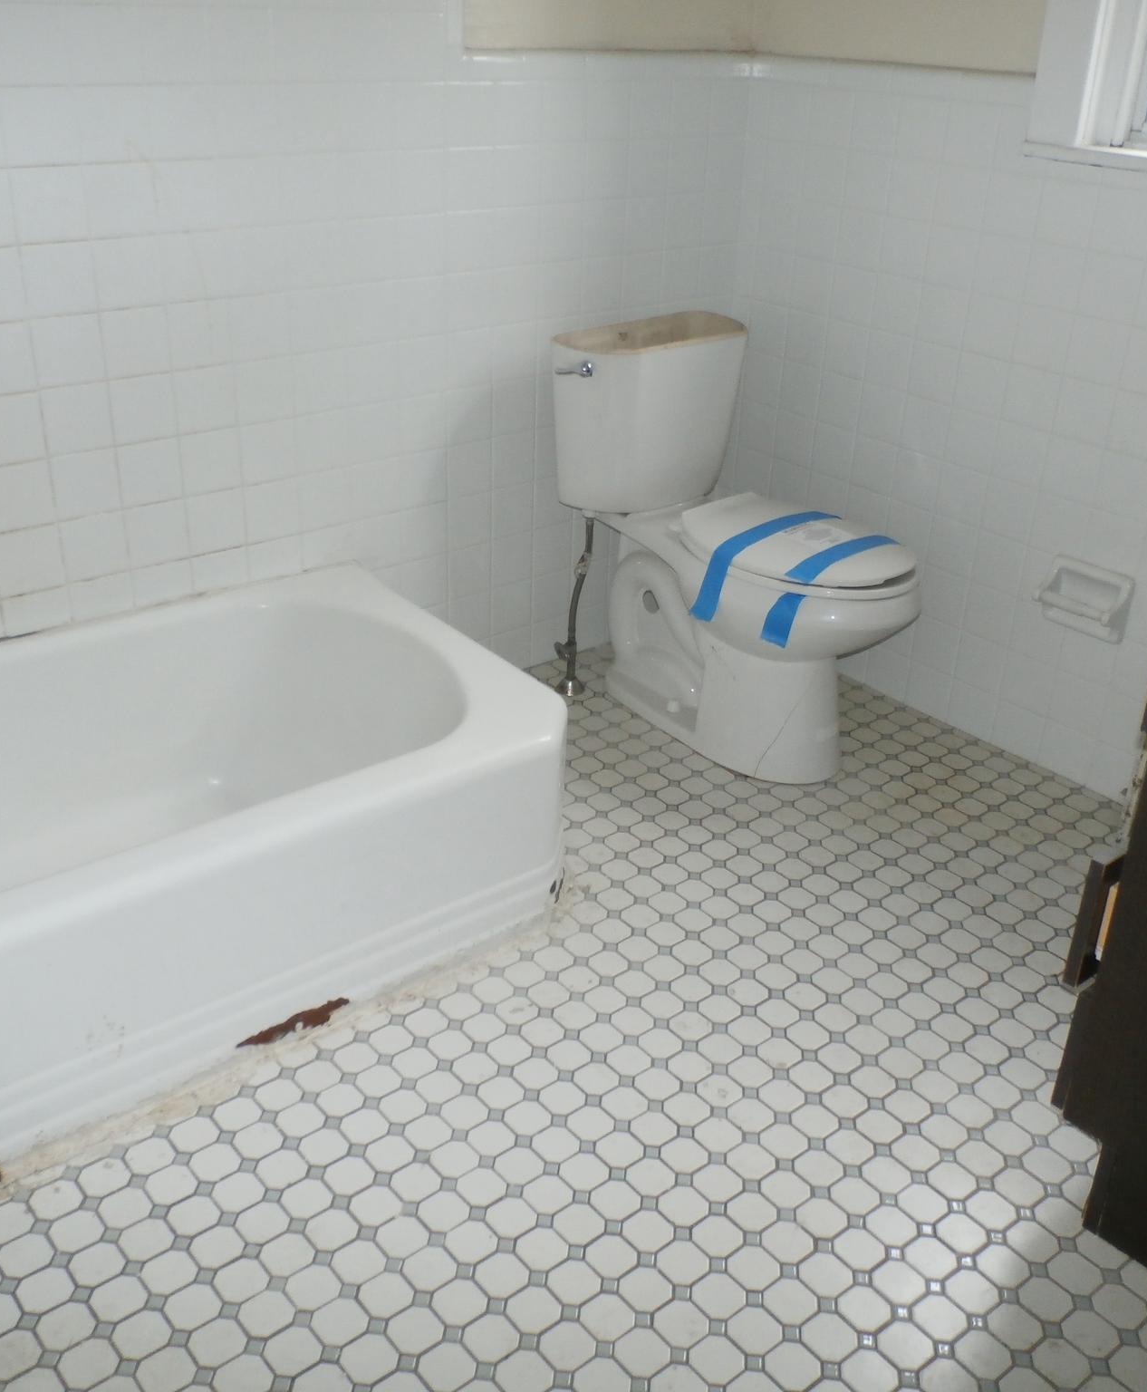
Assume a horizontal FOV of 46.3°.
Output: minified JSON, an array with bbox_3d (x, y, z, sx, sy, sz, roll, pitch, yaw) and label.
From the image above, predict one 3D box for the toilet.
[{"bbox_3d":[0.324,-0.286,2.638,0.454,0.738,0.735,-19,34,-35],"label":"toilet"}]

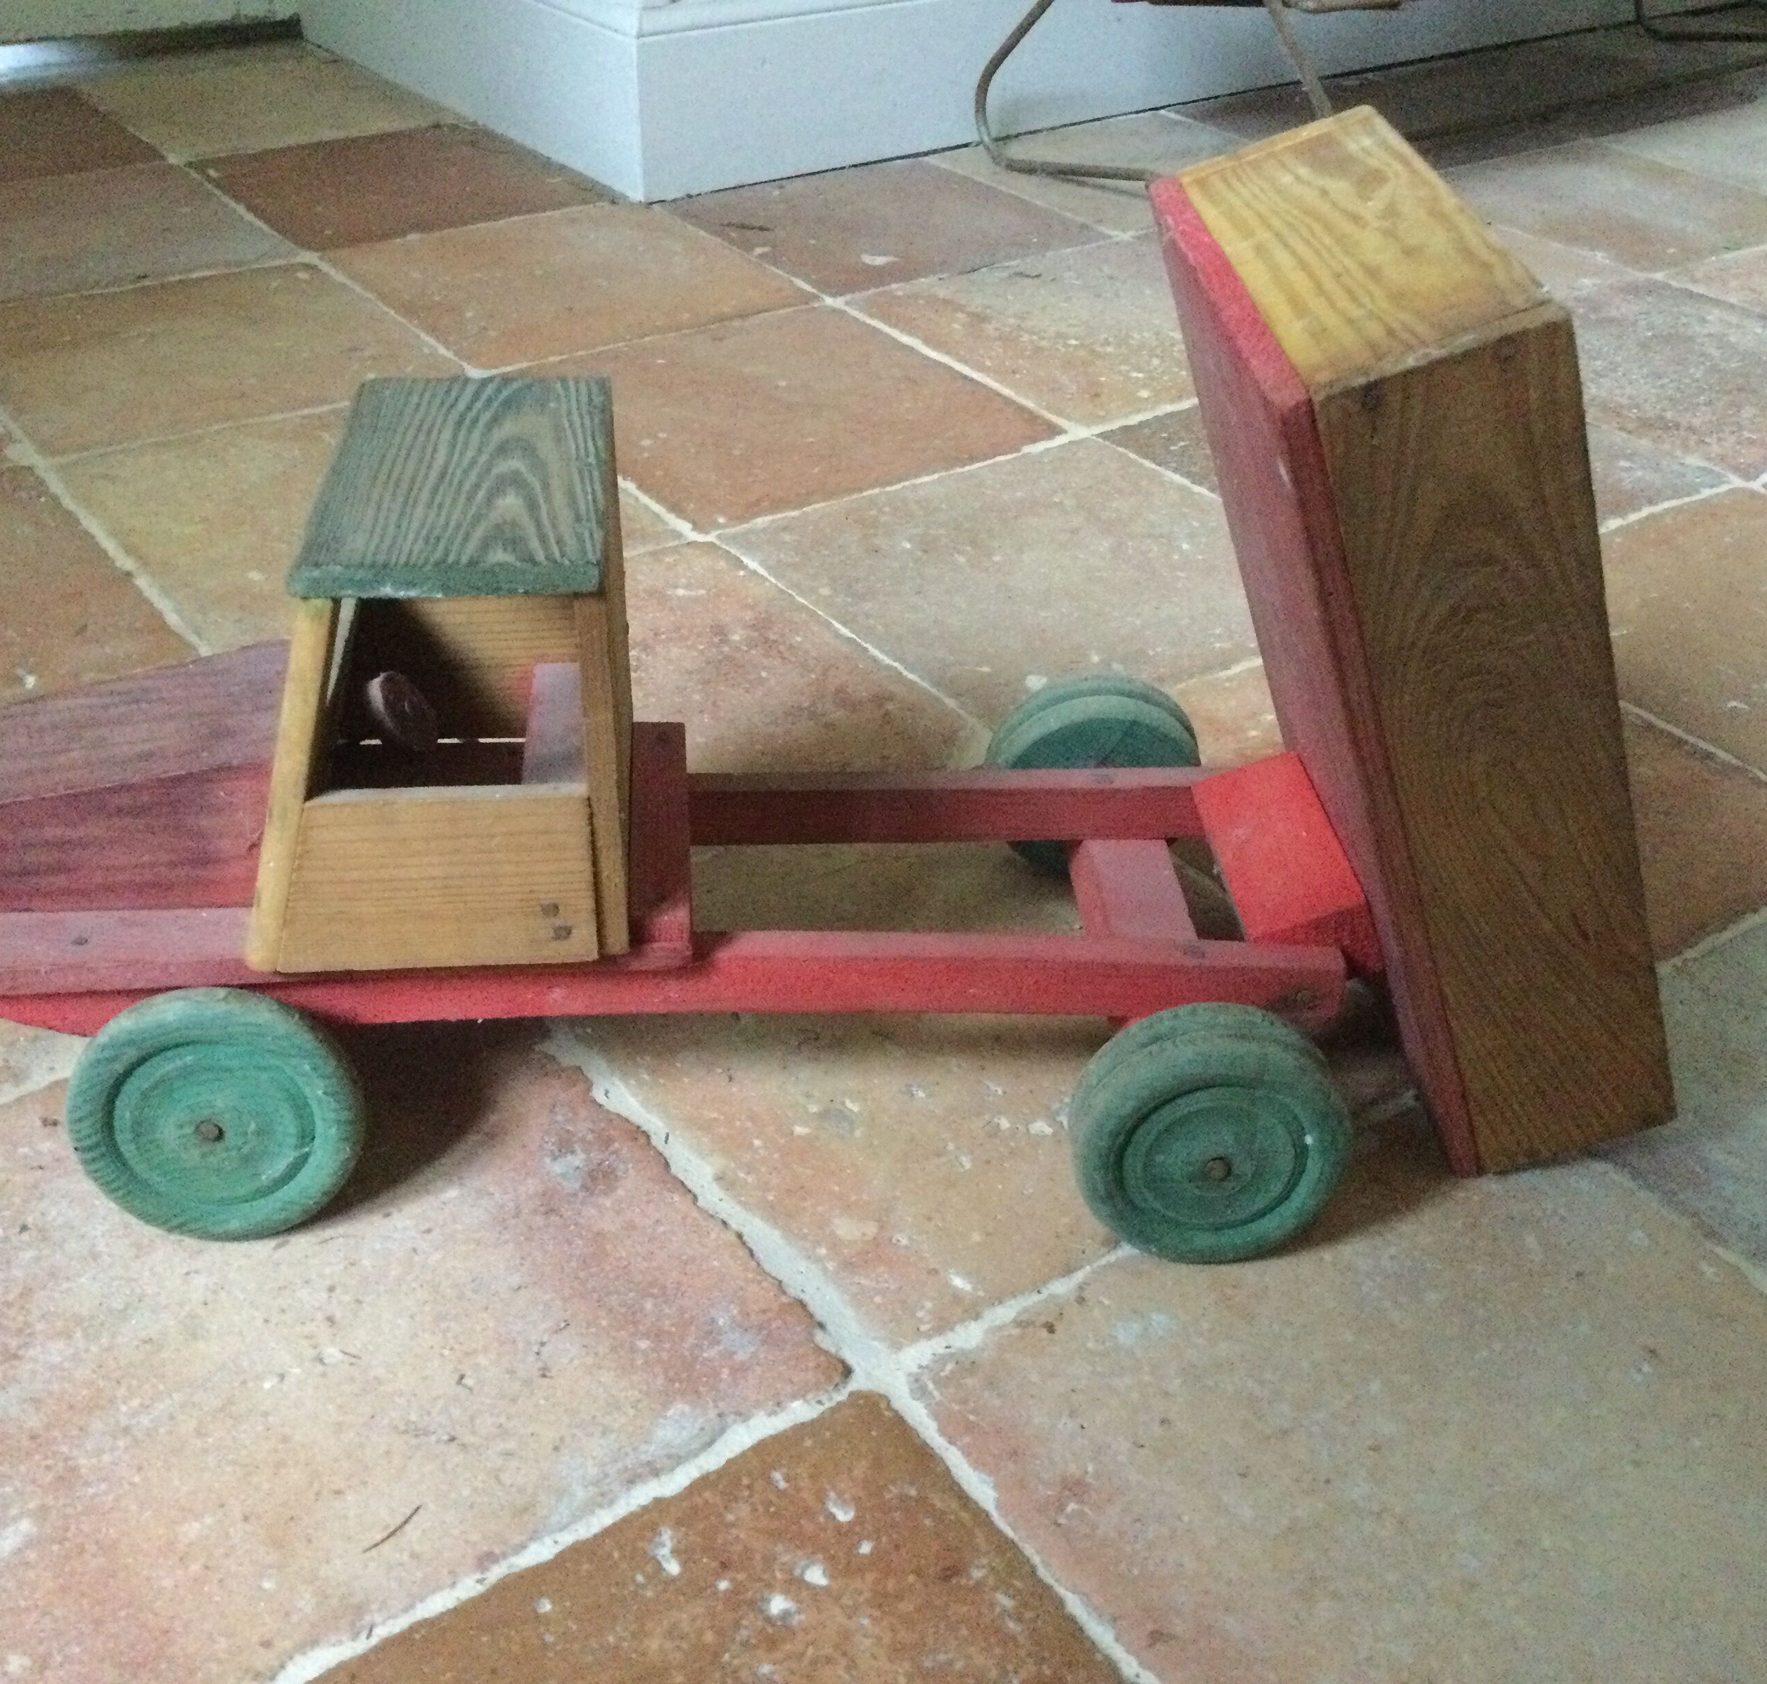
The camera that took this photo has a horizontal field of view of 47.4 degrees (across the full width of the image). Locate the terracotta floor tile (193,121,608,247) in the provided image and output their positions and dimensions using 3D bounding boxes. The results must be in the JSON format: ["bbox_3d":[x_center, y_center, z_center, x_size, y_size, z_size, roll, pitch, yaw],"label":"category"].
[{"bbox_3d":[-0.301,-0.409,1.276,0.206,0.018,0.206,-20,40,-30],"label":"terracotta floor tile"}]

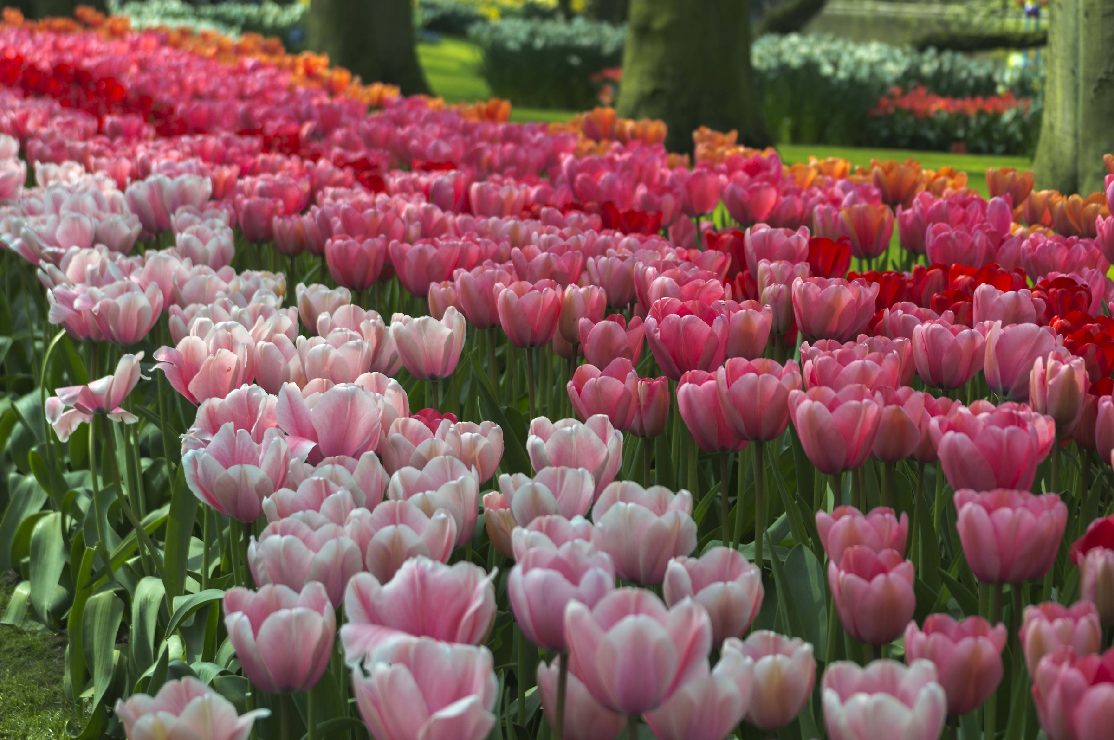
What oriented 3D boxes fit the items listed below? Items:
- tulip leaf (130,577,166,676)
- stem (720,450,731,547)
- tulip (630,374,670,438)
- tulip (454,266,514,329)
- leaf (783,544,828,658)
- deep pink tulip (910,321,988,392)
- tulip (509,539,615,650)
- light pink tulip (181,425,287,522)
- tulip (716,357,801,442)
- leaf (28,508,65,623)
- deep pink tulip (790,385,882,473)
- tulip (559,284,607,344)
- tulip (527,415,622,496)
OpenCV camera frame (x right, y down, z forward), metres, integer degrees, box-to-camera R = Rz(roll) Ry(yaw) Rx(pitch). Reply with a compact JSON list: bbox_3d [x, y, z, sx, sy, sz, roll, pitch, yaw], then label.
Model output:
[{"bbox_3d":[-0.411,0.259,2.550,0.037,0.105,0.045,3,11,14],"label":"tulip leaf"},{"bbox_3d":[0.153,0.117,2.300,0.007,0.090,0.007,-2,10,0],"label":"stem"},{"bbox_3d":[0.095,0.037,2.560,0.042,0.064,0.042,0,10,0],"label":"tulip"},{"bbox_3d":[-0.088,-0.090,3.110,0.075,0.070,0.074,0,10,0],"label":"tulip"},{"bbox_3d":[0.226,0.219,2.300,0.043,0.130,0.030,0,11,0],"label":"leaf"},{"bbox_3d":[0.384,-0.015,2.490,0.073,0.065,0.073,0,10,0],"label":"deep pink tulip"},{"bbox_3d":[0.003,0.153,1.720,0.071,0.069,0.071,0,10,0],"label":"tulip"},{"bbox_3d":[-0.252,0.081,1.990,0.083,0.070,0.077,-3,11,1],"label":"light pink tulip"},{"bbox_3d":[0.180,0.026,2.270,0.075,0.070,0.073,0,11,0],"label":"tulip"},{"bbox_3d":[-0.603,0.234,3.000,0.044,0.135,0.045,3,11,14],"label":"leaf"},{"bbox_3d":[0.240,0.051,2.180,0.078,0.069,0.077,0,10,0],"label":"deep pink tulip"},{"bbox_3d":[0.032,-0.065,3.050,0.058,0.068,0.058,0,11,0],"label":"tulip"},{"bbox_3d":[0.015,0.071,2.060,0.077,0.068,0.074,0,11,0],"label":"tulip"}]

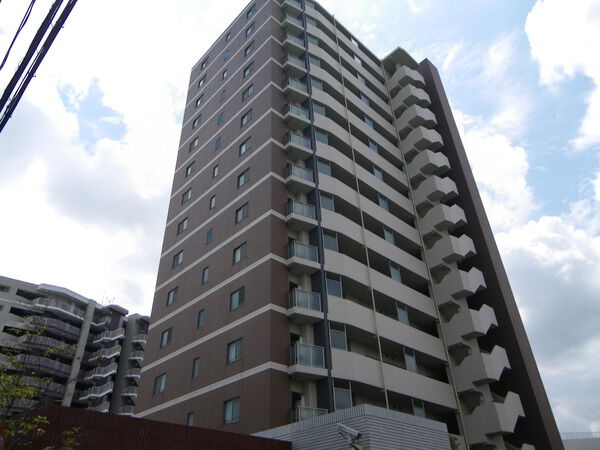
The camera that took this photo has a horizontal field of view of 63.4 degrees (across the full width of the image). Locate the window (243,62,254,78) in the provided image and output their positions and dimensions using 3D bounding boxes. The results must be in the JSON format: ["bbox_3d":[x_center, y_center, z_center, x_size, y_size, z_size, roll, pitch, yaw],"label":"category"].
[{"bbox_3d":[-4.083,-12.466,39.119,0.148,1.106,1.136,29,-47,-35],"label":"window"}]

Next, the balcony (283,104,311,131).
[{"bbox_3d":[-0.213,-7.586,34.117,1.730,1.450,0.900,17,-40,-24],"label":"balcony"}]

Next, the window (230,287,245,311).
[{"bbox_3d":[-3.328,3.991,25.862,0.160,1.119,1.189,29,-47,-35],"label":"window"}]

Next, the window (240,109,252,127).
[{"bbox_3d":[-3.783,-7.590,34.672,0.160,1.119,1.189,29,-47,-35],"label":"window"}]

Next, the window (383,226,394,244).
[{"bbox_3d":[6.177,0.828,33.528,1.050,1.080,0.100,27,-45,-33],"label":"window"}]

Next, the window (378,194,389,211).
[{"bbox_3d":[5.931,-1.631,34.981,1.100,1.200,0.150,29,-47,-35],"label":"window"}]

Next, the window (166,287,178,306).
[{"bbox_3d":[-8.545,4.882,32.710,0.150,1.180,1.320,29,-47,-35],"label":"window"}]

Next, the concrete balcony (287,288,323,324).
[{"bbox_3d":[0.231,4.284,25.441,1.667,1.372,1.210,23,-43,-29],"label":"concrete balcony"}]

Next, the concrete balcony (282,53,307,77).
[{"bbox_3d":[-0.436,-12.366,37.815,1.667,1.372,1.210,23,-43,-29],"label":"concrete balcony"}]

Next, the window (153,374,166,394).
[{"bbox_3d":[-8.382,9.596,29.182,0.120,1.060,1.220,29,-47,-35],"label":"window"}]

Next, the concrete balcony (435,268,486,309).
[{"bbox_3d":[11.416,4.597,34.313,2.800,2.400,2.200,23,-43,-30],"label":"concrete balcony"}]

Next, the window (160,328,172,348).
[{"bbox_3d":[-8.490,7.245,31.011,0.150,1.180,1.350,29,-47,-35],"label":"window"}]

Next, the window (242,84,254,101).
[{"bbox_3d":[-3.866,-9.914,36.429,0.160,1.119,1.189,29,-47,-35],"label":"window"}]

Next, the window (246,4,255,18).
[{"bbox_3d":[-4.426,-19.531,44.351,0.120,1.080,1.160,29,-47,-35],"label":"window"}]

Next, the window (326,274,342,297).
[{"bbox_3d":[1.911,3.353,26.822,1.092,1.298,0.118,21,-43,-28],"label":"window"}]

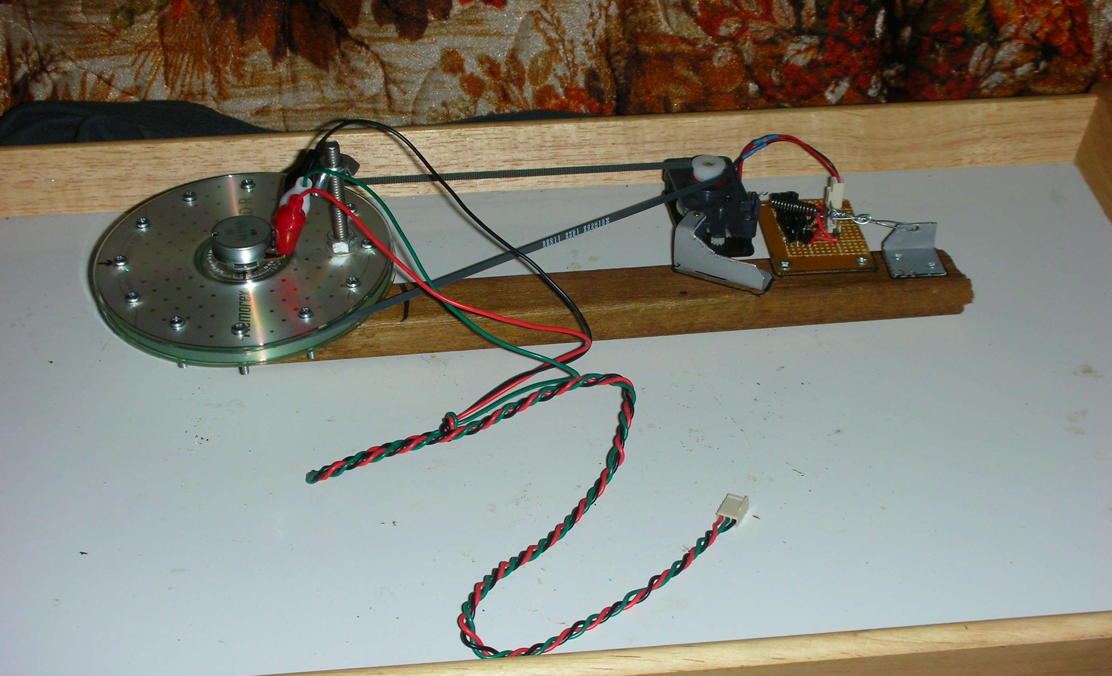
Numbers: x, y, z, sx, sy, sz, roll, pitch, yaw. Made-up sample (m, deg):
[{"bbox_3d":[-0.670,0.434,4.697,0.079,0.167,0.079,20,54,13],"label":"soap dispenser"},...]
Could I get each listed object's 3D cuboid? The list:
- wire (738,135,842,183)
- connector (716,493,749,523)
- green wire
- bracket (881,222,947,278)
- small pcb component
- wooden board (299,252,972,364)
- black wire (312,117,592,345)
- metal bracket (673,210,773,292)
[{"bbox_3d":[0.103,-0.077,0.854,0.044,0.023,0.009,3,37,3],"label":"wire"},{"bbox_3d":[0.067,0.065,0.738,0.008,0.005,0.012,16,40,20],"label":"connector"},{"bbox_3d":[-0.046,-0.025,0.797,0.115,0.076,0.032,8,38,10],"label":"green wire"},{"bbox_3d":[0.154,-0.037,0.836,0.023,0.014,0.020,-3,37,-4],"label":"bracket"},{"bbox_3d":[0.113,-0.044,0.856,0.043,0.003,0.055,-2,37,-3],"label":"small pcb component"},{"bbox_3d":[0.021,-0.013,0.831,0.310,0.018,0.028,-4,37,-6],"label":"wooden board"},{"bbox_3d":[-0.042,-0.044,0.808,0.116,0.086,0.033,8,38,10],"label":"black wire"},{"bbox_3d":[0.071,-0.037,0.828,0.041,0.023,0.015,14,39,18],"label":"metal bracket"}]

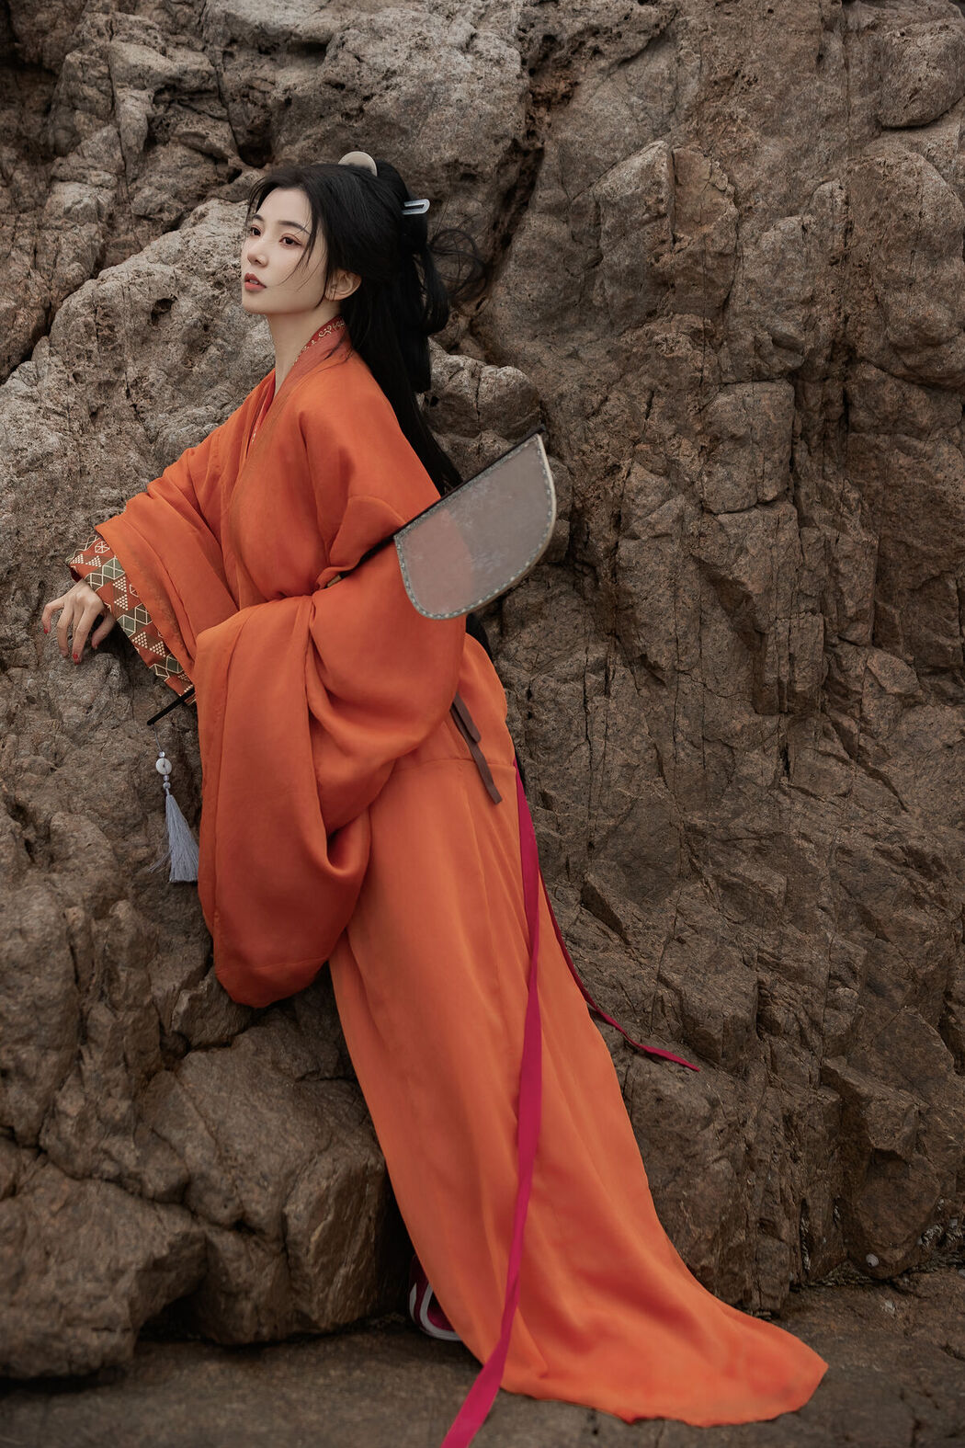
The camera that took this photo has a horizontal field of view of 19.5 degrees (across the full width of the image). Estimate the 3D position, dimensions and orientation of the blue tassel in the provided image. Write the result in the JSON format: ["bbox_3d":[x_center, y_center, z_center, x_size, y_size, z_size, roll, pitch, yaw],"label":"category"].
[{"bbox_3d":[-0.431,0.110,3.920,0.072,0.220,0.045,0,0,0],"label":"blue tassel"}]

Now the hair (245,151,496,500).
[{"bbox_3d":[-0.166,-0.566,4.050,0.270,0.490,0.230,0,0,-35],"label":"hair"}]

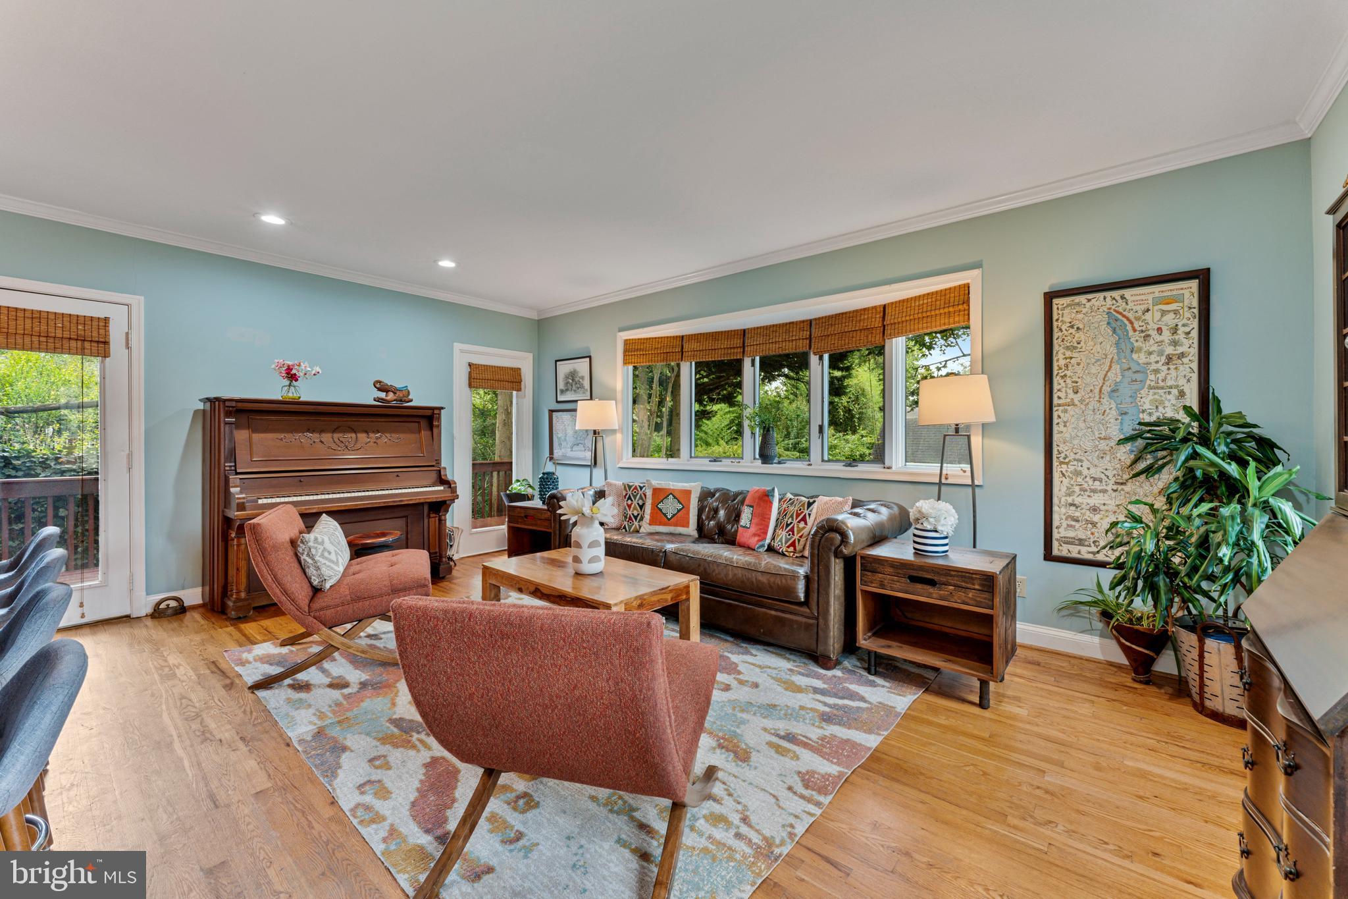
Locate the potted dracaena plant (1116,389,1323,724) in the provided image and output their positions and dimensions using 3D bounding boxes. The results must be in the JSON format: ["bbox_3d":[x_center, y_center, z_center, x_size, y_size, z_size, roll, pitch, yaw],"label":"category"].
[{"bbox_3d":[2.261,0.429,2.210,0.620,1.380,0.600,1,2,40],"label":"potted dracaena plant"}]

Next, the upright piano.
[{"bbox_3d":[-2.505,0.361,3.995,0.693,1.429,1.569,1,1,39],"label":"upright piano"}]

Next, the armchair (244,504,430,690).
[{"bbox_3d":[-1.738,0.709,2.834,0.785,0.780,0.630,-1,1,-25],"label":"armchair"}]

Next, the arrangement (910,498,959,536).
[{"bbox_3d":[1.298,0.334,2.616,0.205,0.175,0.205,1,2,40],"label":"arrangement"}]

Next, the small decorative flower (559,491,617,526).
[{"bbox_3d":[-0.483,0.337,2.966,0.320,0.180,0.260,0,1,-9],"label":"small decorative flower"}]

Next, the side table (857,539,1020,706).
[{"bbox_3d":[1.271,0.804,2.545,0.587,0.597,0.464,1,1,39],"label":"side table"}]

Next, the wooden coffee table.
[{"bbox_3d":[-0.473,0.873,2.841,1.091,0.424,0.601,1,1,41],"label":"wooden coffee table"}]

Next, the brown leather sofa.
[{"bbox_3d":[0.223,0.695,3.609,2.393,0.779,0.939,1,1,39],"label":"brown leather sofa"}]

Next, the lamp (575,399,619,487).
[{"bbox_3d":[-0.712,0.295,4.860,0.380,1.520,0.380,1,2,40],"label":"lamp"}]

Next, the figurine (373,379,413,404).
[{"bbox_3d":[-2.329,-0.460,4.353,0.103,0.195,0.300,1,1,30],"label":"figurine"}]

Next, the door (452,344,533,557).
[{"bbox_3d":[-1.827,0.016,5.377,0.069,2.072,0.899,1,1,39],"label":"door"}]

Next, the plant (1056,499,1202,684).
[{"bbox_3d":[2.125,0.678,2.474,0.500,0.870,0.420,1,2,40],"label":"plant"}]

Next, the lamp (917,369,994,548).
[{"bbox_3d":[1.552,0.341,2.881,0.371,1.513,0.371,1,1,39],"label":"lamp"}]

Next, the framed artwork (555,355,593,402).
[{"bbox_3d":[-1.013,-0.710,5.343,0.573,0.439,0.025,1,1,39],"label":"framed artwork"}]

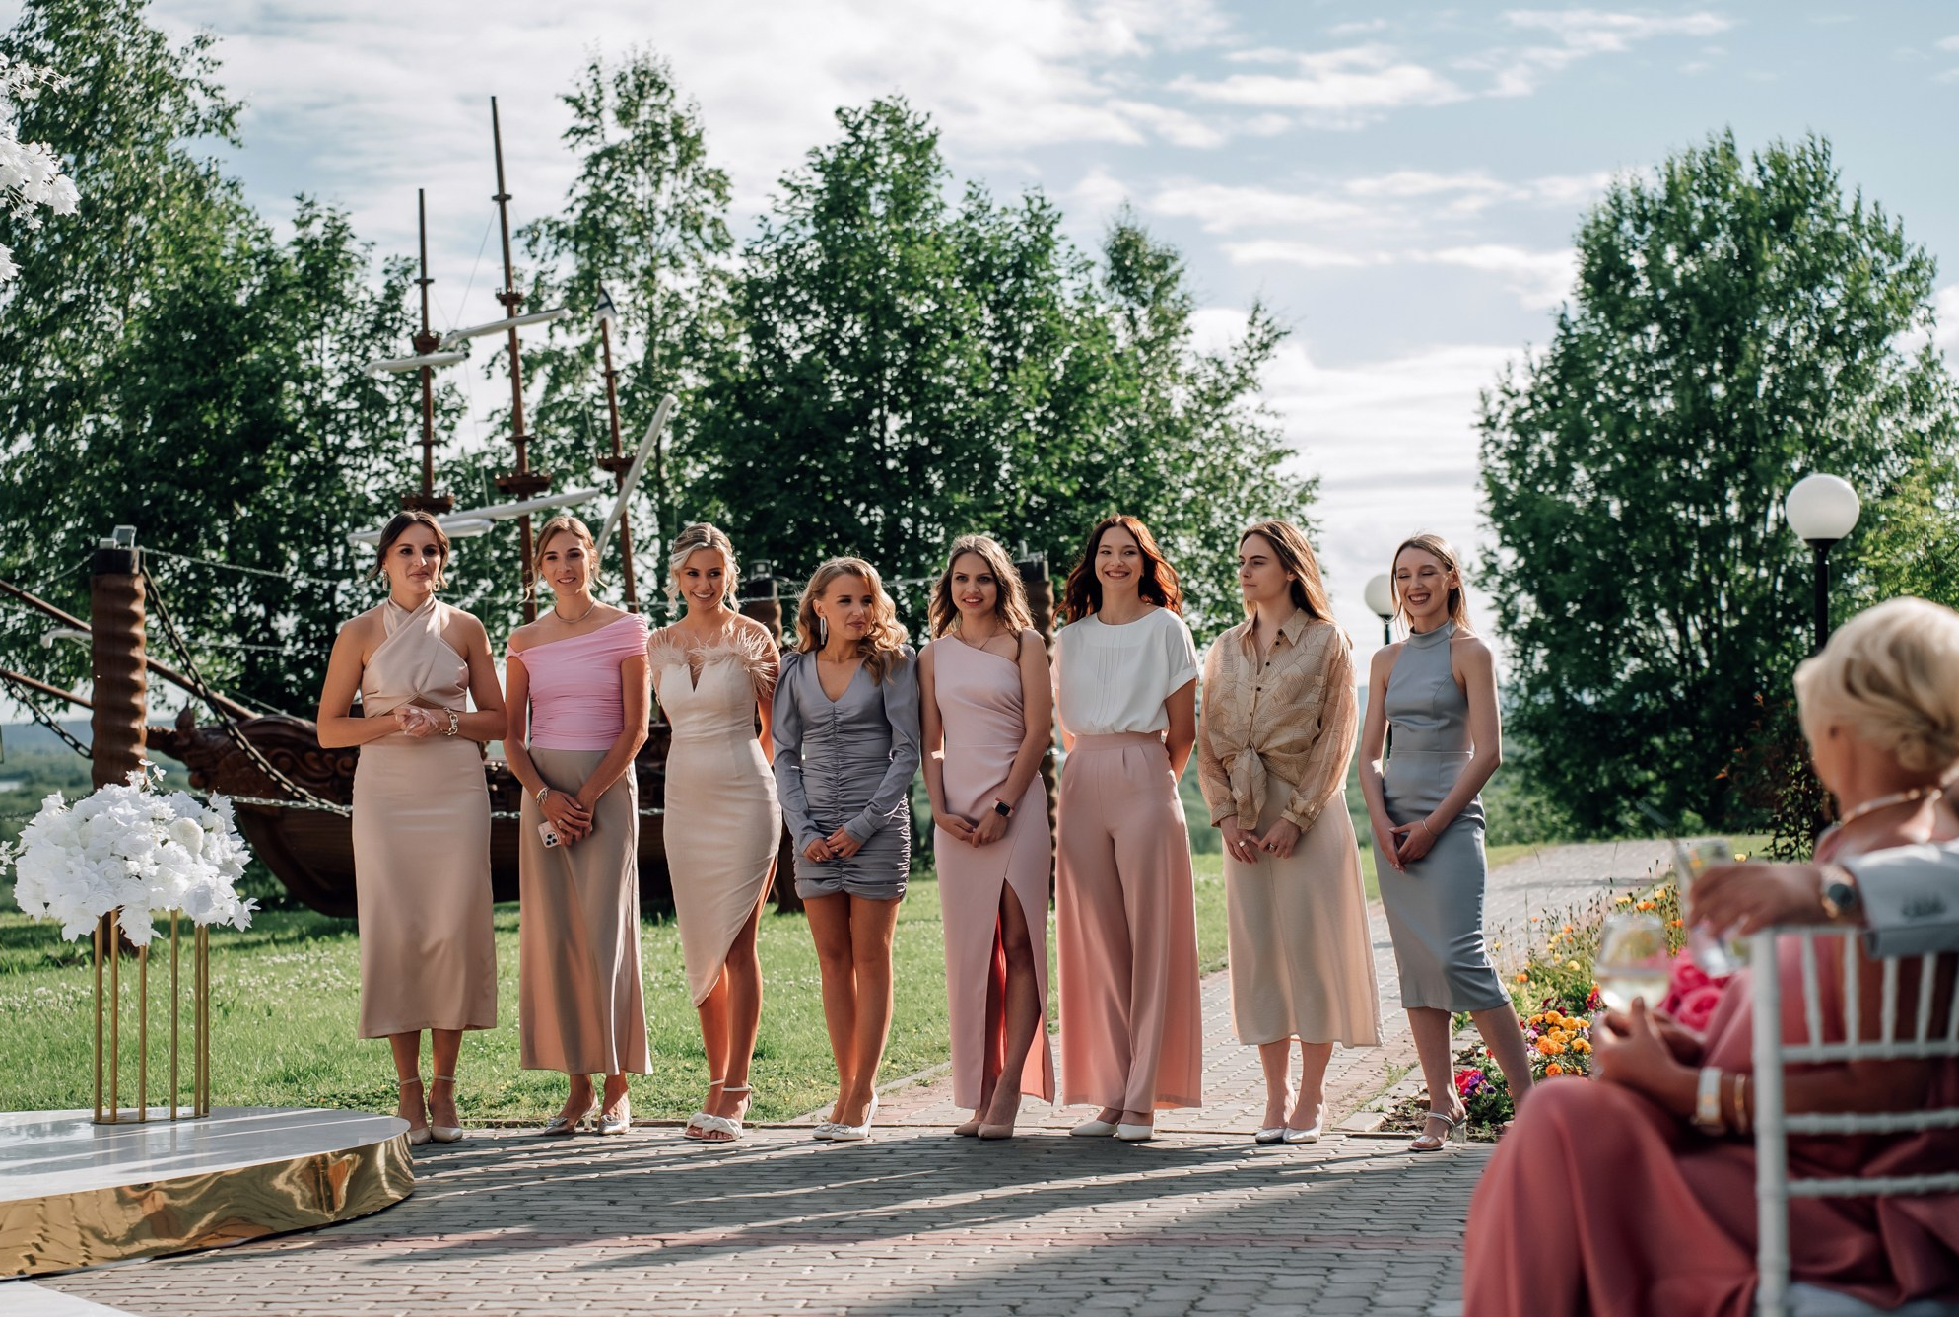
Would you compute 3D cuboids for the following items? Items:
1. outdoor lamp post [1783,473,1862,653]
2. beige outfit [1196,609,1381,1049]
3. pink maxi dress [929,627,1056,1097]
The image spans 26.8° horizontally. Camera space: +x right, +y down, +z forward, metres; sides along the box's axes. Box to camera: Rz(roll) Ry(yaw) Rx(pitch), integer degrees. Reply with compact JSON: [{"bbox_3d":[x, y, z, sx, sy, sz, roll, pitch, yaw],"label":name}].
[{"bbox_3d":[4.239,0.263,20.600,0.380,2.420,0.380,0,-1,0],"label":"outdoor lamp post"},{"bbox_3d":[0.873,0.476,11.620,0.500,1.231,0.340,0,-1,29],"label":"beige outfit"},{"bbox_3d":[0.033,0.603,11.710,0.360,1.337,0.290,0,-1,15],"label":"pink maxi dress"}]

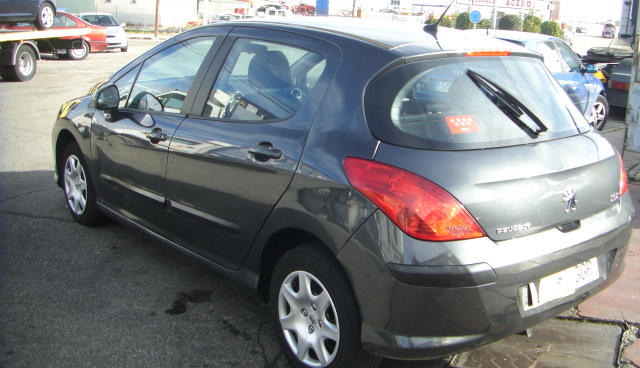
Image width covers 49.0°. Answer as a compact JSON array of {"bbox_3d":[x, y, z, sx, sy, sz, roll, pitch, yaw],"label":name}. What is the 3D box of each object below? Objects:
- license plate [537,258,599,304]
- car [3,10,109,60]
[{"bbox_3d":[1.060,0.423,2.989,0.510,0.110,0.020,-10,8,-39],"label":"license plate"},{"bbox_3d":[-8.713,-4.611,21.595,4.350,1.360,1.700,0,15,-13],"label":"car"}]

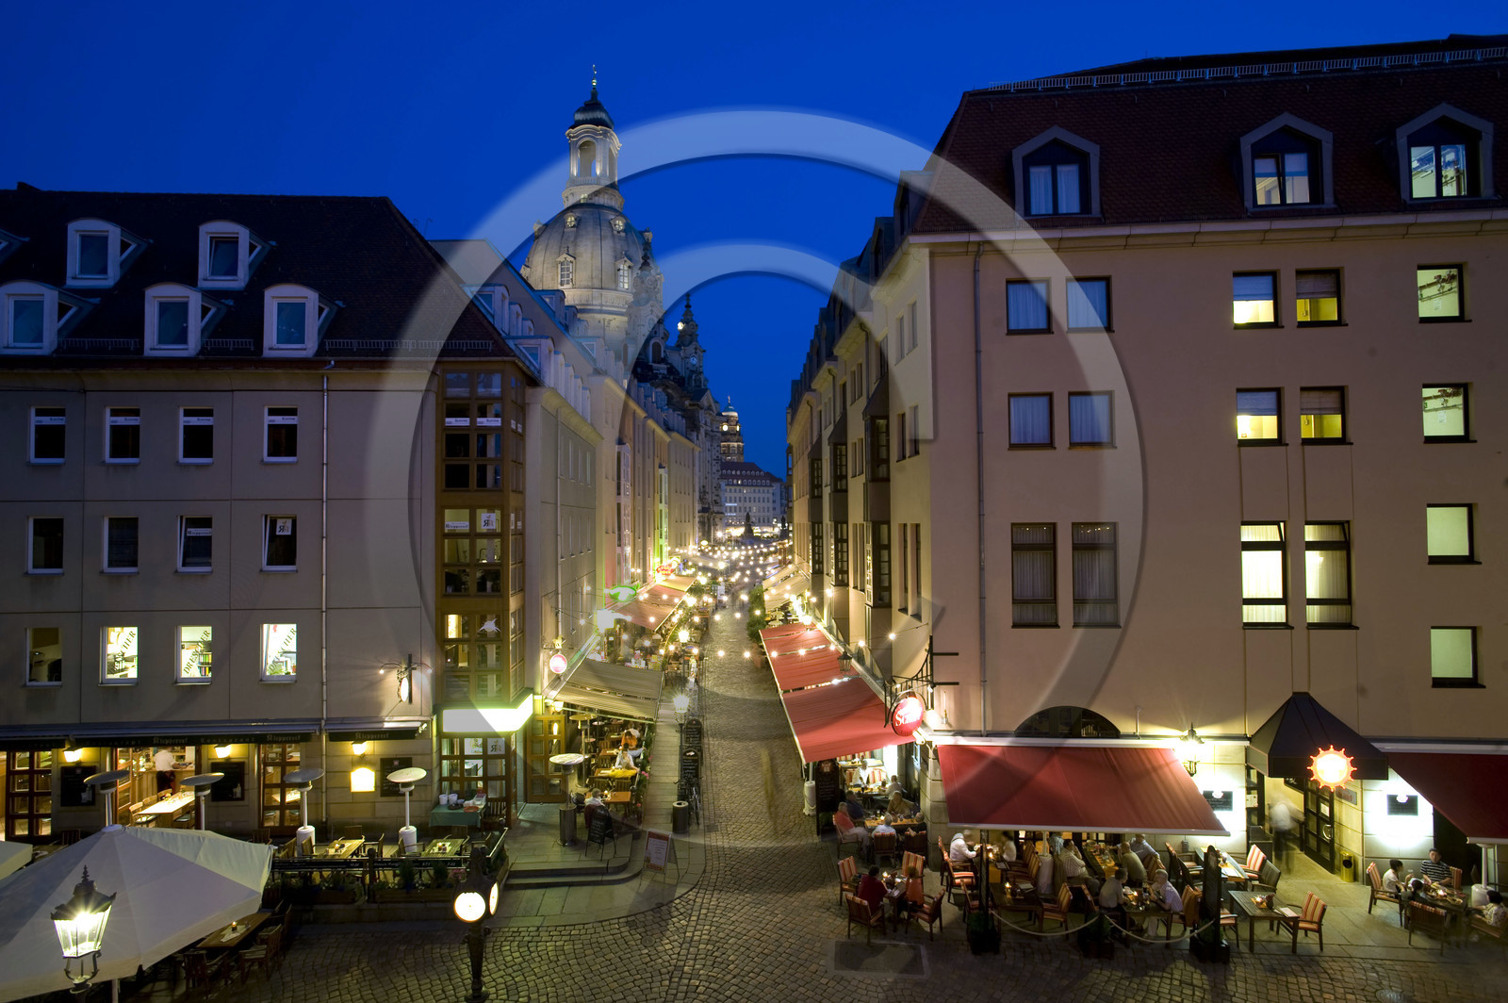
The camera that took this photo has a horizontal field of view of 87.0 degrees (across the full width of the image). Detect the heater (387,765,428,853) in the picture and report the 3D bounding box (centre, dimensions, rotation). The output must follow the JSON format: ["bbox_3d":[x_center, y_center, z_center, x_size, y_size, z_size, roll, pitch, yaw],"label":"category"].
[{"bbox_3d":[-9.074,8.179,20.827,1.040,2.280,1.040,-1,-2,5],"label":"heater"}]

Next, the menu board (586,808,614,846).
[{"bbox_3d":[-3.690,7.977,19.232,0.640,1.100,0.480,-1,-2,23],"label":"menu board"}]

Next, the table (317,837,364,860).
[{"bbox_3d":[-10.183,8.930,19.555,0.740,0.730,1.200,0,-2,-7],"label":"table"}]

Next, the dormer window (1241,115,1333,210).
[{"bbox_3d":[13.837,-8.760,21.006,2.219,2.530,0.900,-1,-2,6],"label":"dormer window"}]

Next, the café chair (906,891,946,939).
[{"bbox_3d":[3.784,9.101,17.723,0.620,0.930,0.600,-2,-2,33],"label":"café chair"}]

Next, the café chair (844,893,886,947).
[{"bbox_3d":[2.440,9.110,17.561,0.580,0.930,0.620,-2,-2,37],"label":"café chair"}]

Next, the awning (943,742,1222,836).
[{"bbox_3d":[7.013,6.305,17.648,5.580,1.050,2.780,-1,-2,5],"label":"awning"}]

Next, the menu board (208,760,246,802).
[{"bbox_3d":[-14.187,7.567,21.475,0.867,1.045,0.050,0,-2,-3],"label":"menu board"}]

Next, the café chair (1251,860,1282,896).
[{"bbox_3d":[11.378,8.653,17.843,0.630,0.920,0.590,-1,-2,11],"label":"café chair"}]

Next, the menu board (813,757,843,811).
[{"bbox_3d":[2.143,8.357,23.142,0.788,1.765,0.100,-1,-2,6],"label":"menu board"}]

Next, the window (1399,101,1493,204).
[{"bbox_3d":[16.677,-8.354,19.586,2.134,2.466,0.900,-1,-2,6],"label":"window"}]

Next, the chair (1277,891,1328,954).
[{"bbox_3d":[11.605,8.877,16.835,0.700,0.950,0.620,-1,-2,7],"label":"chair"}]

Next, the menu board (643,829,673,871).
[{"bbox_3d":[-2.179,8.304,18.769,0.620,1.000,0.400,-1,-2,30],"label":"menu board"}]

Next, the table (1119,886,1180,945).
[{"bbox_3d":[8.402,9.026,17.251,0.980,0.740,1.140,-1,-2,8],"label":"table"}]

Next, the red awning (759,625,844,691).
[{"bbox_3d":[2.101,6.400,35.196,2.900,0.900,15.500,0,-2,-2],"label":"red awning"}]

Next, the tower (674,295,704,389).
[{"bbox_3d":[-12.688,-31.174,155.784,5.600,19.045,5.600,-1,-2,9],"label":"tower"}]

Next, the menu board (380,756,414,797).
[{"bbox_3d":[-9.897,7.639,22.034,0.899,1.105,0.050,0,-2,-3],"label":"menu board"}]

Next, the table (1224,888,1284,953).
[{"bbox_3d":[10.179,8.412,15.916,0.900,0.710,1.080,-1,-2,5],"label":"table"}]

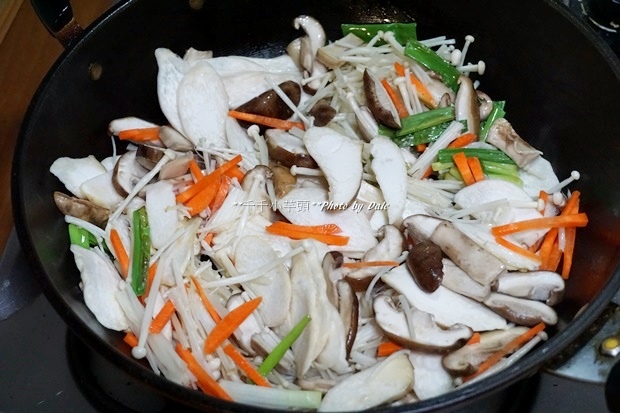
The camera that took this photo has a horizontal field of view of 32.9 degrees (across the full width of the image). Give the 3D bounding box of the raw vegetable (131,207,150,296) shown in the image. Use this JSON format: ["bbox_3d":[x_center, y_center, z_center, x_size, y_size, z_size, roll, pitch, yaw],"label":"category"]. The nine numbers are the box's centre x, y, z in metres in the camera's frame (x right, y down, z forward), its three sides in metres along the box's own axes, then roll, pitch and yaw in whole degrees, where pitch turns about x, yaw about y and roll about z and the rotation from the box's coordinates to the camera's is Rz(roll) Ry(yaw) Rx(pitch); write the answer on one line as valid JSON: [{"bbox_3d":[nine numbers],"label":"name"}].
[{"bbox_3d":[-0.097,0.026,0.603,0.010,0.007,0.056,-4,54,-2],"label":"raw vegetable"}]

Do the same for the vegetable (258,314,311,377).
[{"bbox_3d":[-0.014,0.075,0.557,0.005,0.005,0.044,31,61,25],"label":"vegetable"}]

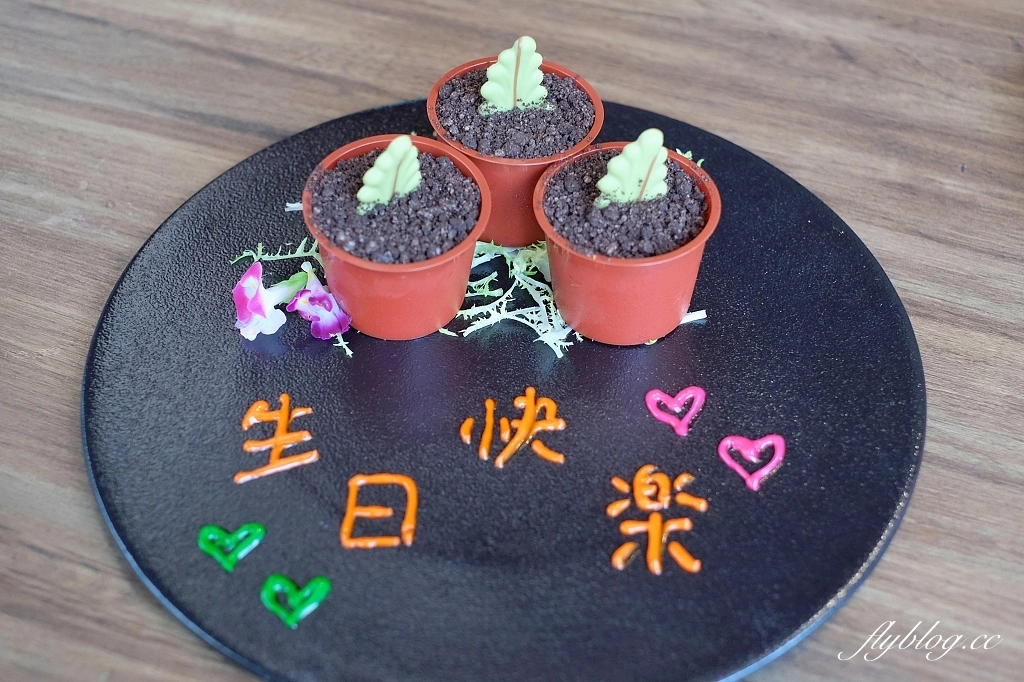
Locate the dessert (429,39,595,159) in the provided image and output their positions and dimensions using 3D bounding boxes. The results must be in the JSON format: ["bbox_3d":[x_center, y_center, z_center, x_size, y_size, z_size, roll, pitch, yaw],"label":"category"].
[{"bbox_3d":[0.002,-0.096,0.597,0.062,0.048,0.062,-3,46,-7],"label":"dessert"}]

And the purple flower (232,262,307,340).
[{"bbox_3d":[-0.095,-0.018,0.587,0.030,0.020,0.023,-25,52,-21],"label":"purple flower"}]

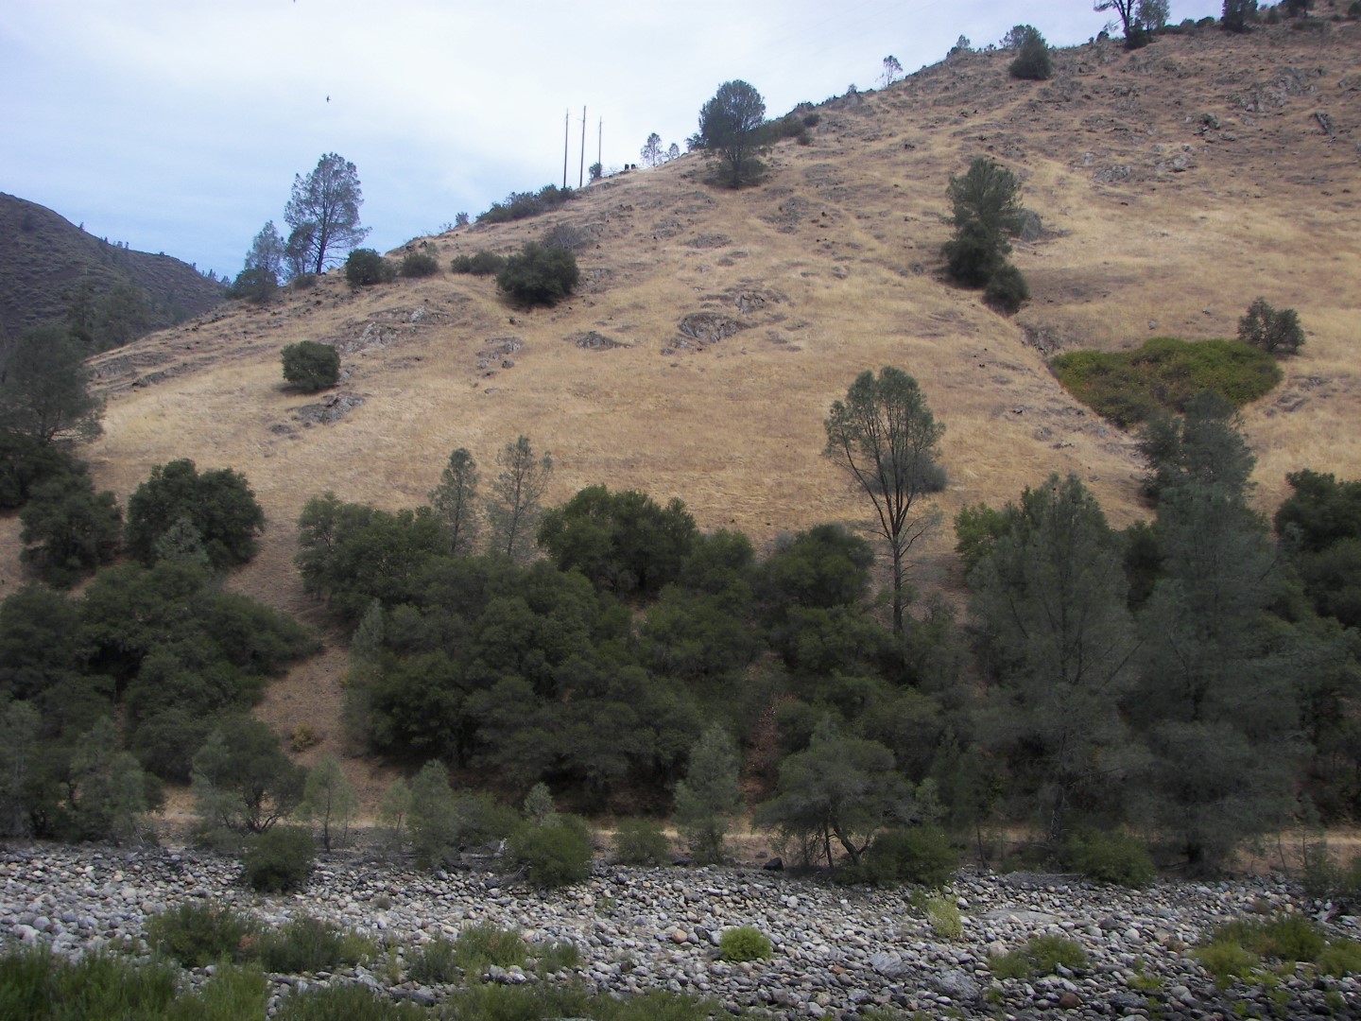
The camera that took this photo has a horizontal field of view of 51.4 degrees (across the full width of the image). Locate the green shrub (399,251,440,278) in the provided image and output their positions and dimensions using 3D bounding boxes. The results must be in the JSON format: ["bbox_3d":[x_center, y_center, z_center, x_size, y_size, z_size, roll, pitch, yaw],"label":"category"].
[{"bbox_3d":[-30.367,-28.694,165.000,4.740,2.590,4.260,1,-8,0],"label":"green shrub"}]

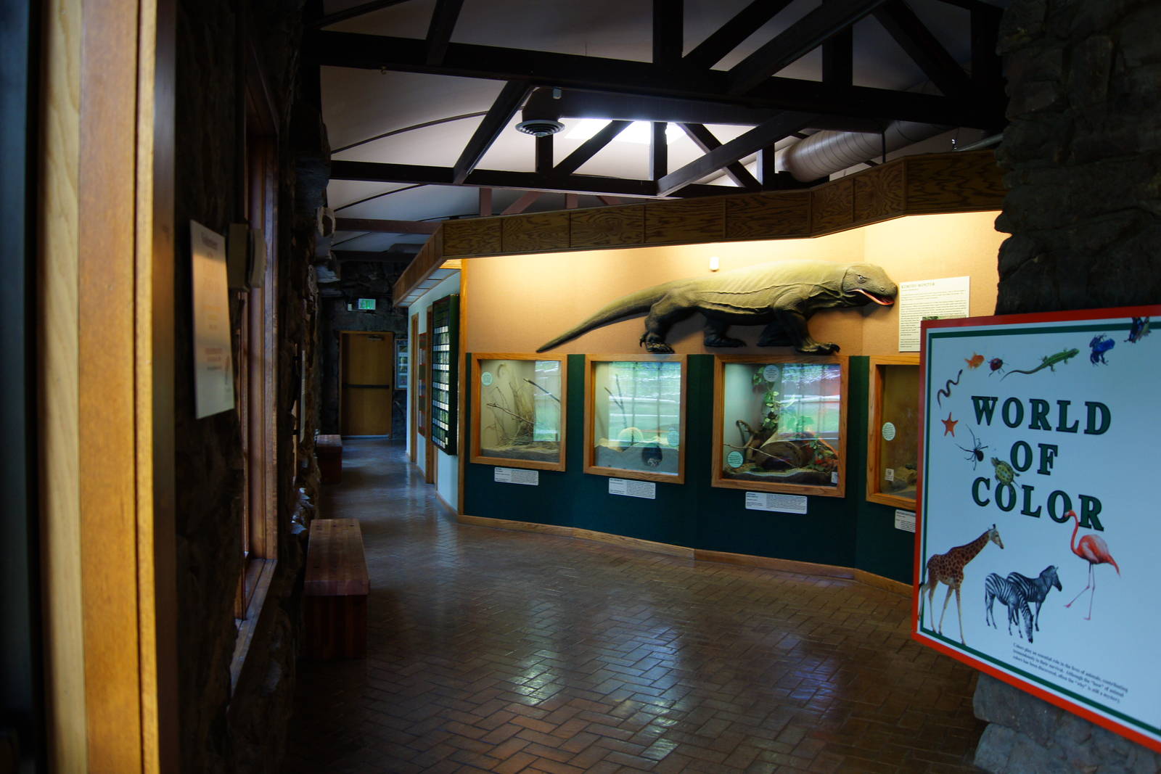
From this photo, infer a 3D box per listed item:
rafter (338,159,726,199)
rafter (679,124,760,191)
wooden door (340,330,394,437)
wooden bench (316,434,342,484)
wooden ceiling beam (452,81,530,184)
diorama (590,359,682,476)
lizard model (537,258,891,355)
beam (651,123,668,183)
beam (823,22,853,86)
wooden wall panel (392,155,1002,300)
[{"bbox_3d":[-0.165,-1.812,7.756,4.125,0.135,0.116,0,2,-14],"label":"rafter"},{"bbox_3d":[1.247,-2.224,8.106,1.058,0.096,0.113,42,-8,-12],"label":"rafter"},{"bbox_3d":[-4.240,-0.043,17.282,1.030,2.090,0.100,0,2,-14],"label":"wooden door"},{"bbox_3d":[-3.448,0.956,11.940,0.345,0.445,1.740,0,2,-16],"label":"wooden bench"},{"bbox_3d":[-0.684,-1.762,6.084,0.090,0.135,2.866,0,2,-14],"label":"wooden ceiling beam"},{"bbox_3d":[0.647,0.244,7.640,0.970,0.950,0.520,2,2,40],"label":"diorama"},{"bbox_3d":[0.886,-0.589,6.735,3.072,0.665,0.520,2,2,35],"label":"lizard model"},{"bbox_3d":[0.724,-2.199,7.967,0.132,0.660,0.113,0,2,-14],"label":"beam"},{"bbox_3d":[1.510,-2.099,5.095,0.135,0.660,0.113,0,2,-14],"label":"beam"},{"bbox_3d":[-1.119,-1.316,9.140,1.835,0.335,11.378,0,2,-29],"label":"wooden wall panel"}]

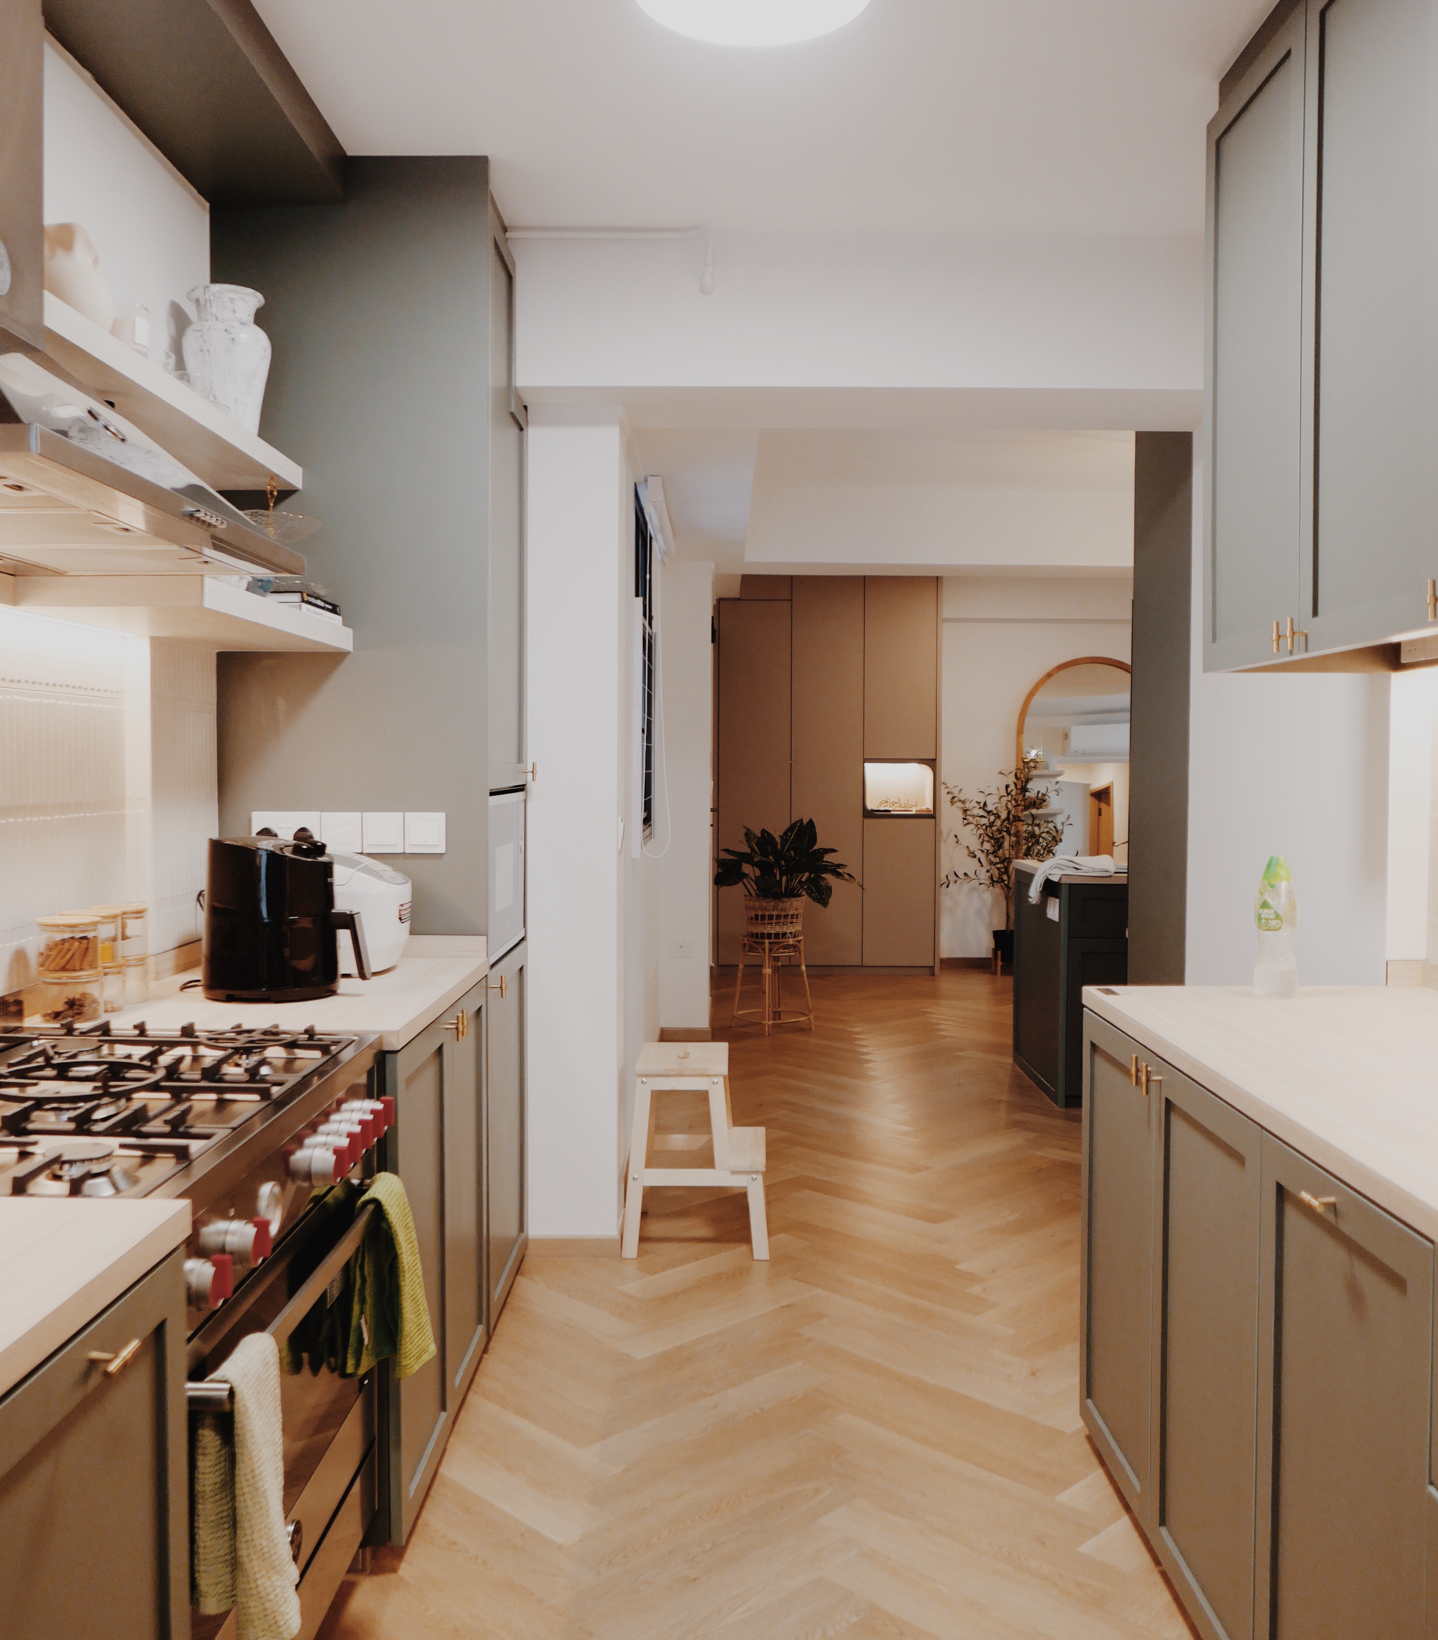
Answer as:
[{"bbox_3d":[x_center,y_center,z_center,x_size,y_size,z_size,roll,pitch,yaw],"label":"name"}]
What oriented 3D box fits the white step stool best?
[{"bbox_3d":[-0.058,0.885,3.913,0.380,0.495,0.410,0,2,0],"label":"white step stool"}]

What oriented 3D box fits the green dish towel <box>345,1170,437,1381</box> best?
[{"bbox_3d":[-0.475,0.656,2.116,0.085,0.320,0.256,0,2,0],"label":"green dish towel"}]

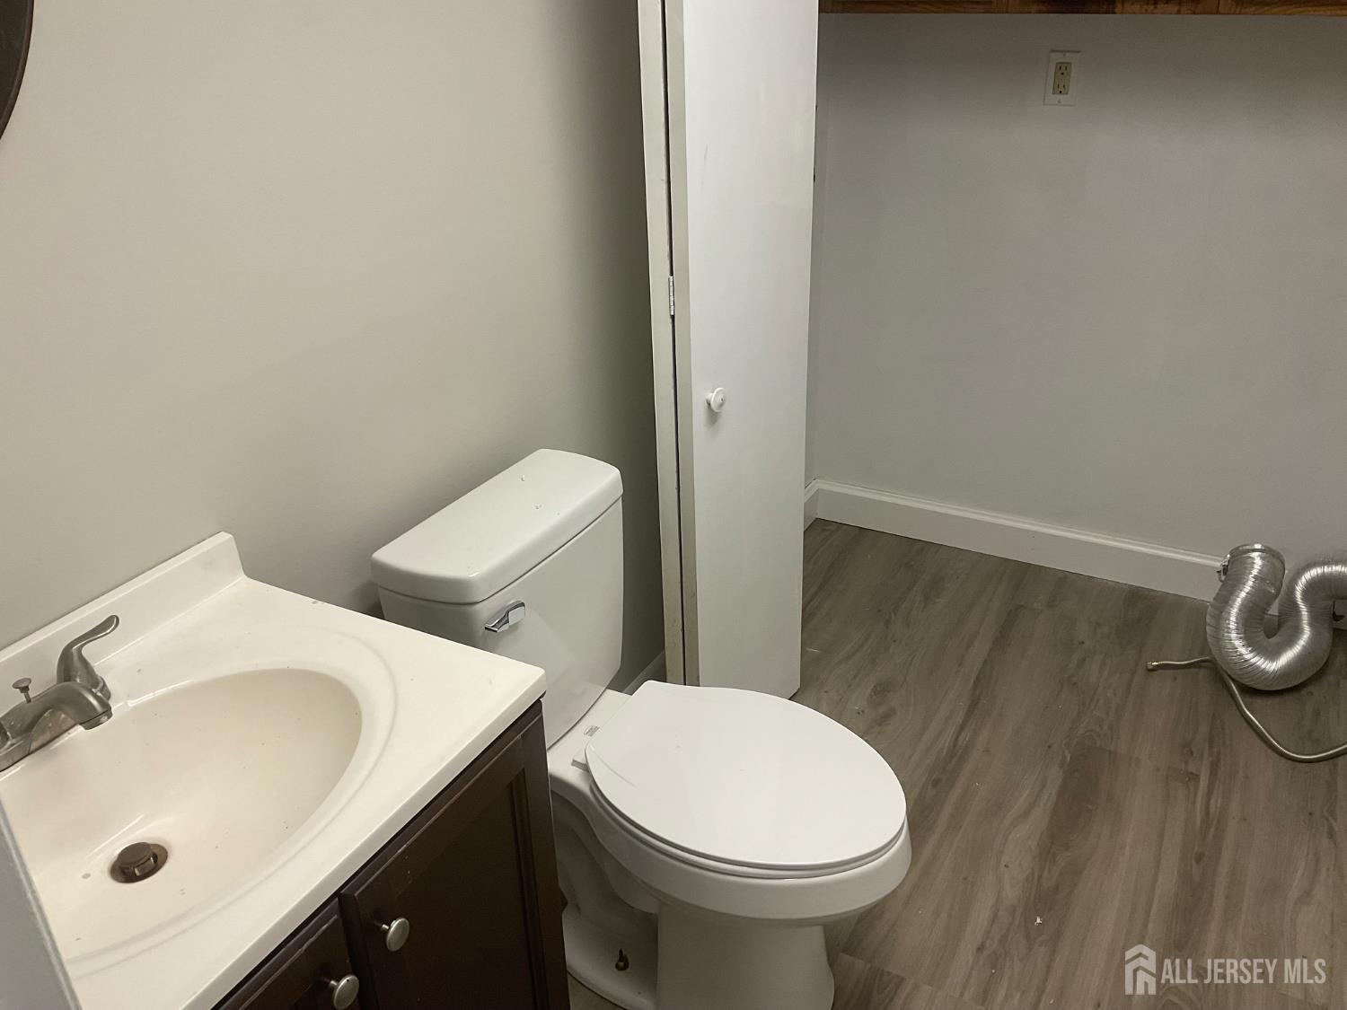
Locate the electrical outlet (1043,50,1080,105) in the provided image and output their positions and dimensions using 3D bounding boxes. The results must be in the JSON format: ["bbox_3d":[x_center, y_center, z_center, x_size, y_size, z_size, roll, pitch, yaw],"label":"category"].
[{"bbox_3d":[0.880,-0.963,2.547,0.071,0.115,0.010,13,30,26],"label":"electrical outlet"}]

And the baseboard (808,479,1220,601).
[{"bbox_3d":[0.911,0.088,3.076,1.106,0.126,0.016,13,30,26],"label":"baseboard"}]

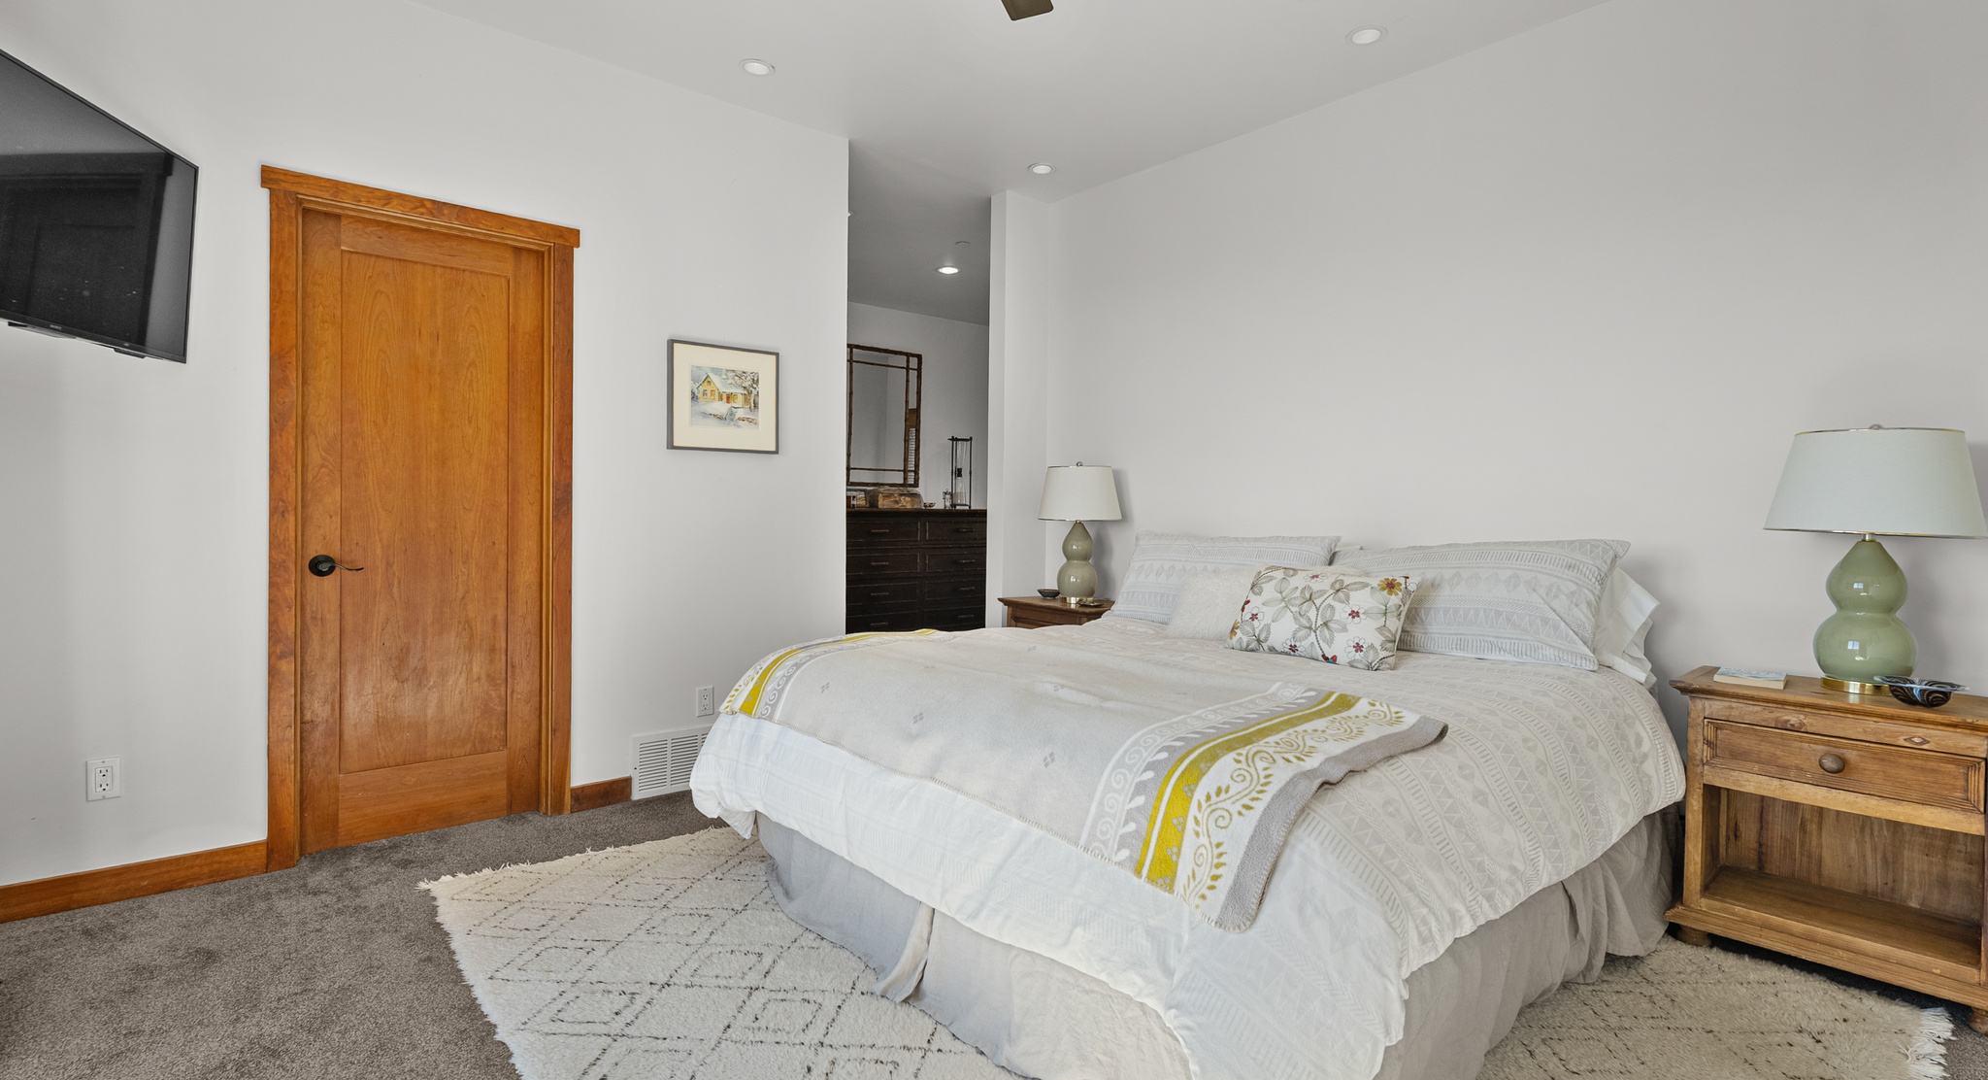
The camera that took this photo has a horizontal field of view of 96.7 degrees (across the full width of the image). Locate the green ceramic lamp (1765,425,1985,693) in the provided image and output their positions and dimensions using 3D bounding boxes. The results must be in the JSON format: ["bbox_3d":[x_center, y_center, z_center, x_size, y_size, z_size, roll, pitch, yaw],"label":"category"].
[{"bbox_3d":[2.201,0.046,2.225,0.396,0.668,0.396,0,2,-42],"label":"green ceramic lamp"}]

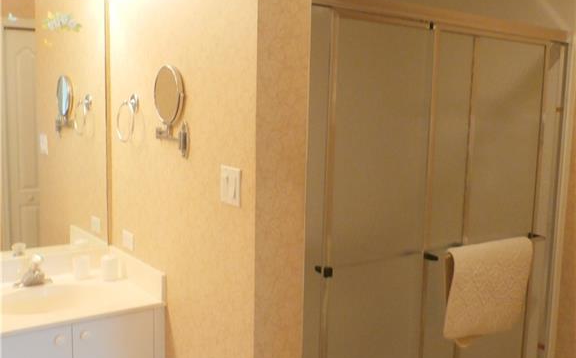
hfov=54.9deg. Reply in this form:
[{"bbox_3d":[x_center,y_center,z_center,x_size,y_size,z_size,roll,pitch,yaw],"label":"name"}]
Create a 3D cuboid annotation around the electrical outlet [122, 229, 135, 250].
[{"bbox_3d":[-0.689,0.263,2.378,0.010,0.073,0.117,-4,9,-38],"label":"electrical outlet"}]

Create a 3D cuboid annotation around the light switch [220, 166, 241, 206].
[{"bbox_3d":[-0.181,0.021,1.703,0.012,0.116,0.117,-4,9,-38],"label":"light switch"}]

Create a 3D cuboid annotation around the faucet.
[{"bbox_3d":[-1.026,0.367,2.234,0.145,0.120,0.115,-4,8,-34],"label":"faucet"}]

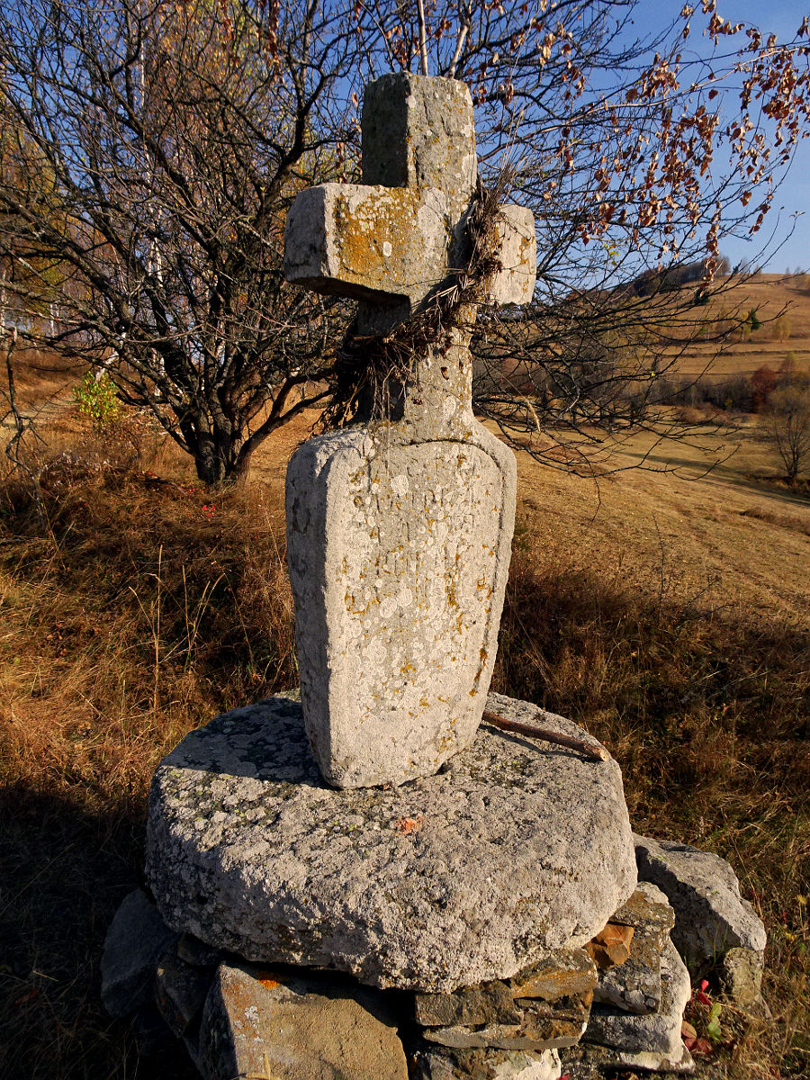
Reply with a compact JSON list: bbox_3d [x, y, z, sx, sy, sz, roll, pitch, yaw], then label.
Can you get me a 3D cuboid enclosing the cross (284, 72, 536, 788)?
[{"bbox_3d":[0.014,-0.204,1.700,0.490,1.470,0.219,-4,10,-28],"label":"cross"}]

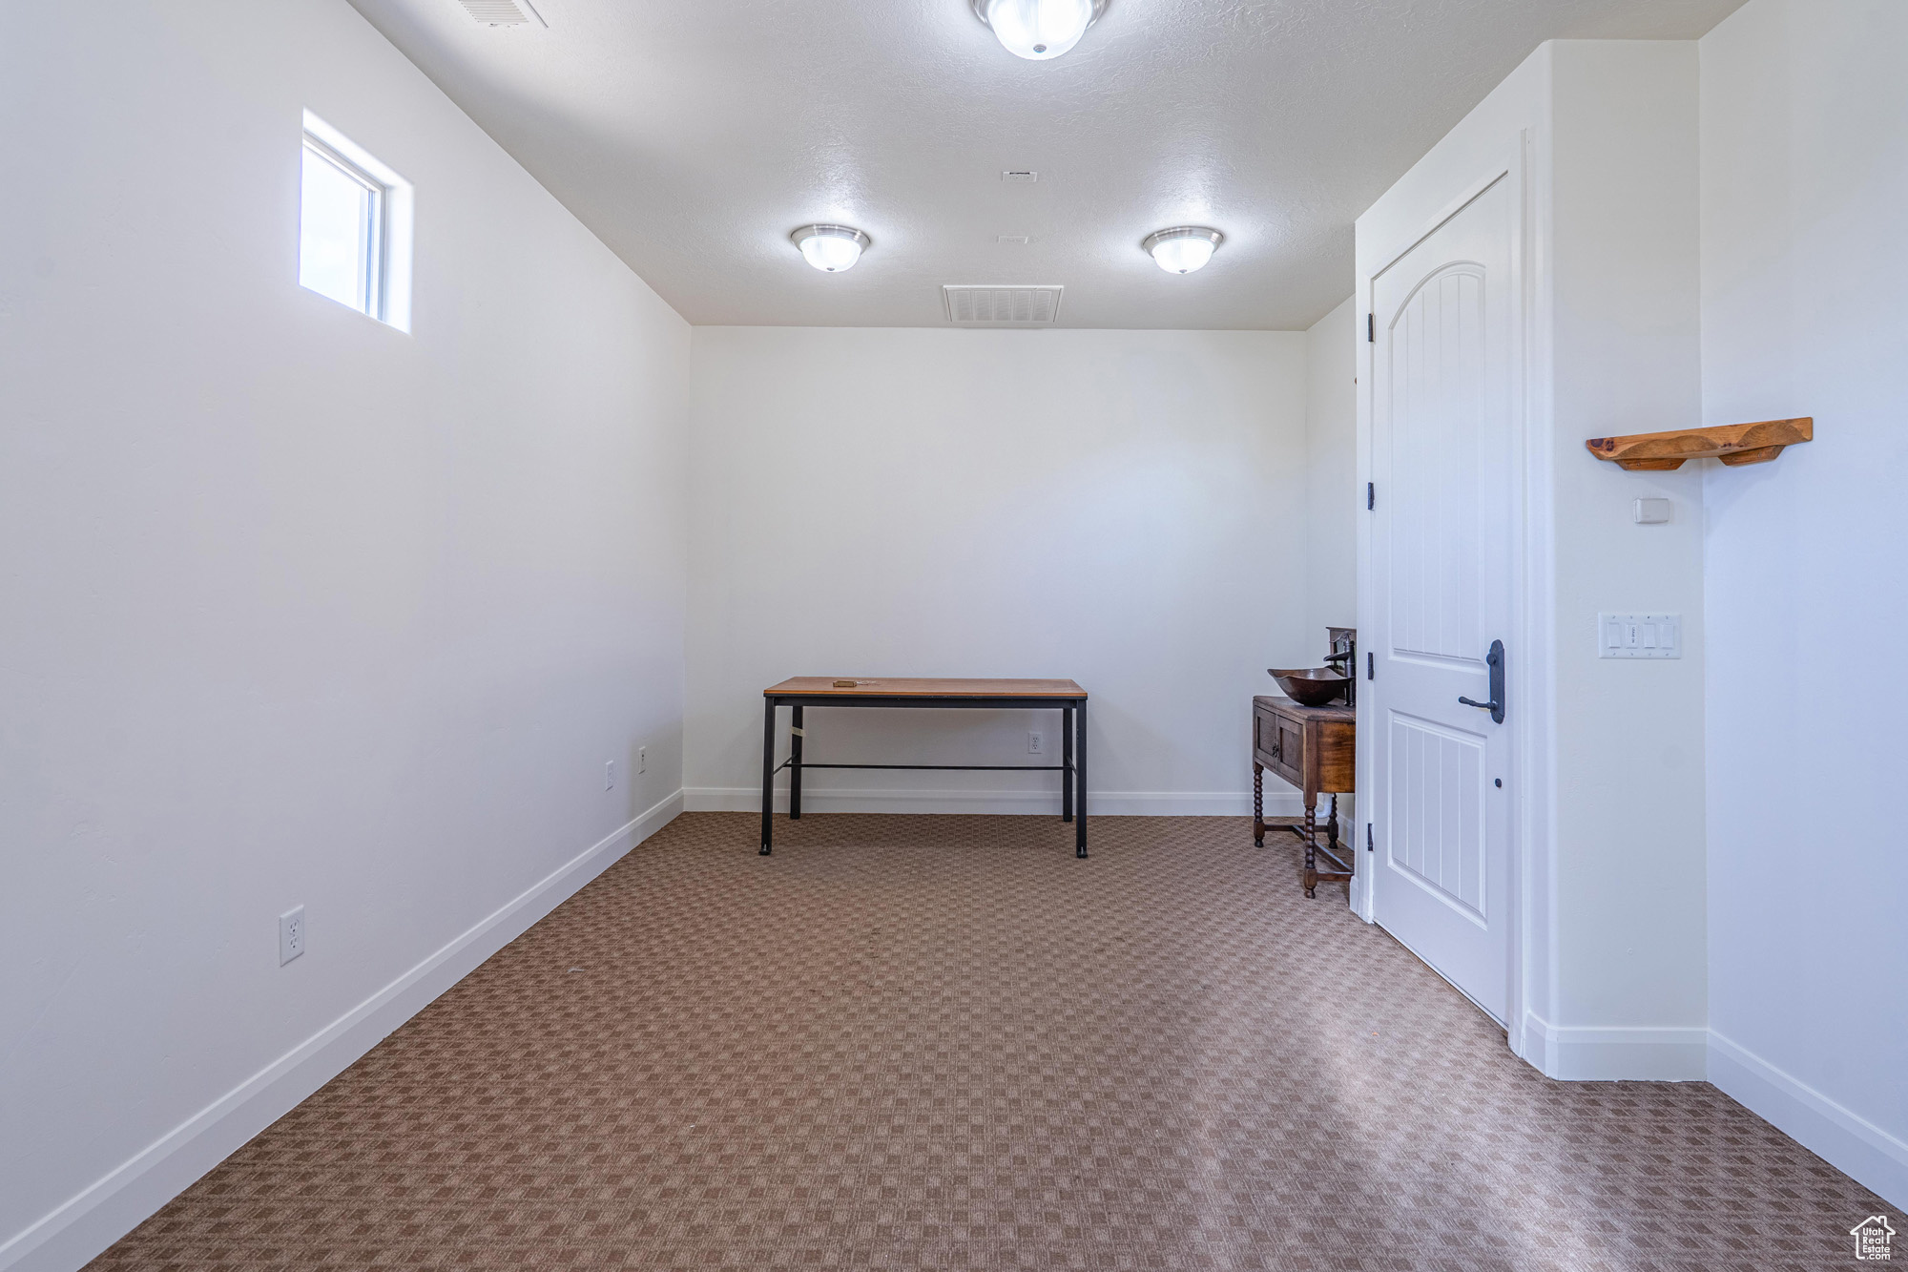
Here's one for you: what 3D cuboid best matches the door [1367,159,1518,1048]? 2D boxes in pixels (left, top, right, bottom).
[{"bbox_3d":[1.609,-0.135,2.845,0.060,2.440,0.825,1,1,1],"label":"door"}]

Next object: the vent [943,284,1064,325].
[{"bbox_3d":[0.247,-1.691,4.364,0.578,0.020,0.579,1,1,1],"label":"vent"}]

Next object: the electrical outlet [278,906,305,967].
[{"bbox_3d":[-1.558,0.708,2.003,0.008,0.117,0.072,1,1,1],"label":"electrical outlet"}]

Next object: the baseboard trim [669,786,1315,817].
[{"bbox_3d":[0.222,0.923,4.739,3.458,0.140,0.016,1,1,1],"label":"baseboard trim"}]

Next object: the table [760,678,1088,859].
[{"bbox_3d":[-0.126,0.629,4.299,1.525,0.768,0.667,1,1,1],"label":"table"}]

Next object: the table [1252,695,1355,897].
[{"bbox_3d":[1.674,0.684,3.821,0.475,0.745,0.759,1,1,1],"label":"table"}]

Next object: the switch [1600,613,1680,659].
[{"bbox_3d":[1.774,0.001,2.188,0.210,0.118,0.010,1,1,1],"label":"switch"}]

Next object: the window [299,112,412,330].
[{"bbox_3d":[-1.586,-1.054,2.209,0.100,0.420,0.410,1,1,1],"label":"window"}]

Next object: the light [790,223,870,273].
[{"bbox_3d":[-0.520,-1.599,3.583,0.338,0.132,0.338,1,1,1],"label":"light"}]

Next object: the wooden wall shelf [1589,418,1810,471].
[{"bbox_3d":[1.857,-0.461,2.120,0.204,0.078,0.413,-1,2,-44],"label":"wooden wall shelf"}]

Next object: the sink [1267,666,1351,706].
[{"bbox_3d":[1.598,0.242,3.811,0.390,0.145,0.390,1,1,1],"label":"sink"}]

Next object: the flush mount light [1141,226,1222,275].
[{"bbox_3d":[0.967,-1.587,3.571,0.338,0.129,0.338,1,1,1],"label":"flush mount light"}]

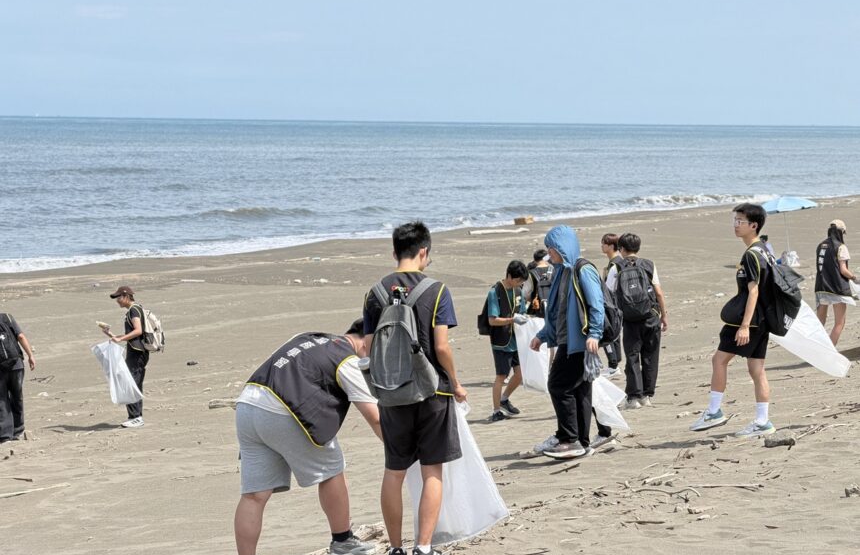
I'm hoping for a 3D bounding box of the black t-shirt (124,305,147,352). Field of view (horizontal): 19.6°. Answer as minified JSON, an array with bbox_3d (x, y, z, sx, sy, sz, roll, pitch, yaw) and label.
[{"bbox_3d":[-3.497,0.618,29.500,0.270,0.580,0.440,0,4,-12],"label":"black t-shirt"}]

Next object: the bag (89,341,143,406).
[{"bbox_3d":[-3.659,1.121,29.000,0.600,0.740,0.400,1,4,0],"label":"bag"}]

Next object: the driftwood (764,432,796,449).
[{"bbox_3d":[2.554,1.188,18.100,0.235,0.110,0.140,1,4,0],"label":"driftwood"}]

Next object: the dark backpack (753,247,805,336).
[{"bbox_3d":[2.588,0.097,18.450,0.350,0.630,0.300,0,4,-14],"label":"dark backpack"}]

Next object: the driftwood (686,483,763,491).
[{"bbox_3d":[1.754,1.251,14.800,0.470,0.040,0.070,1,4,6],"label":"driftwood"}]

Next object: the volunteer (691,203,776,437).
[{"bbox_3d":[2.252,0.315,18.400,0.580,1.710,0.490,0,4,-15],"label":"volunteer"}]

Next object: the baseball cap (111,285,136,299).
[{"bbox_3d":[-3.589,0.175,29.000,0.270,0.140,0.180,-12,5,-6],"label":"baseball cap"}]

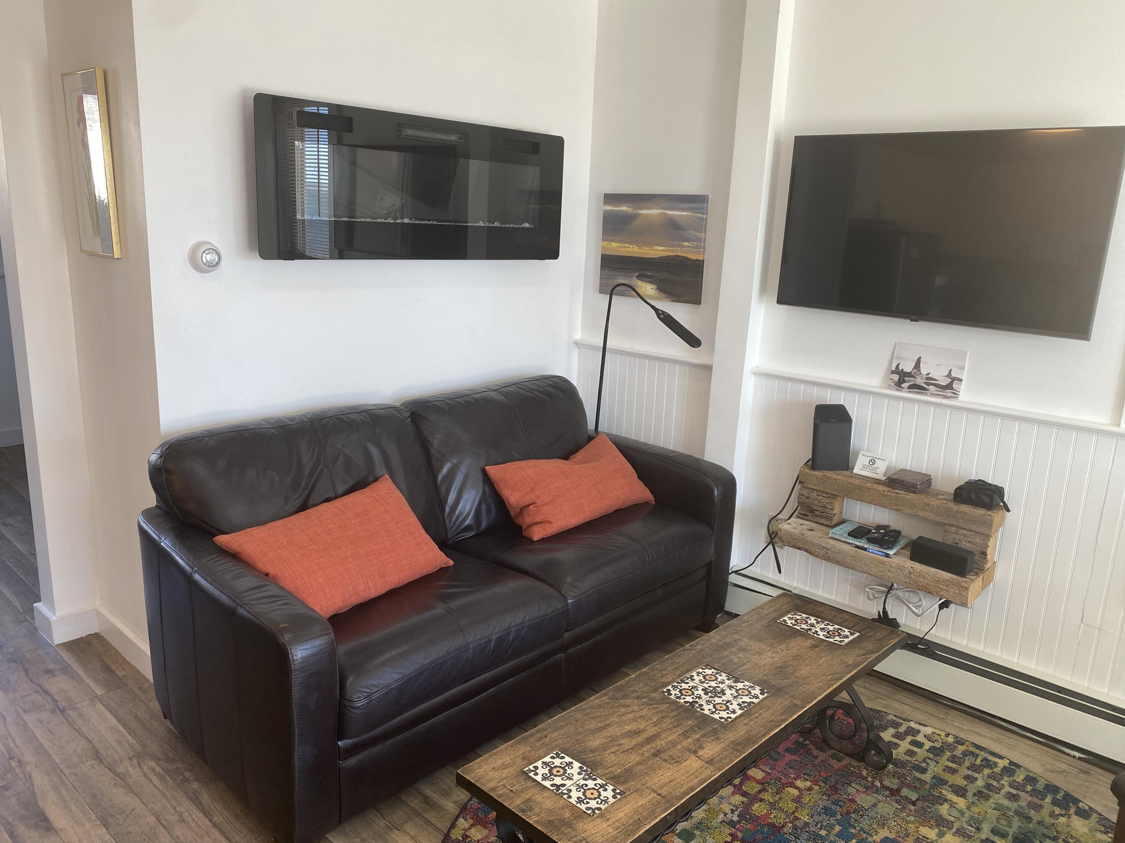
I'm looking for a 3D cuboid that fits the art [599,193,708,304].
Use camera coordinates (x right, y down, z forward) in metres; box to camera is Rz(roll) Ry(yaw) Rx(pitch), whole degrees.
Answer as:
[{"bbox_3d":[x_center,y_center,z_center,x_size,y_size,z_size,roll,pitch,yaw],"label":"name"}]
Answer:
[{"bbox_3d":[0.346,-0.692,3.356,0.478,0.407,0.030,14,17,39],"label":"art"}]

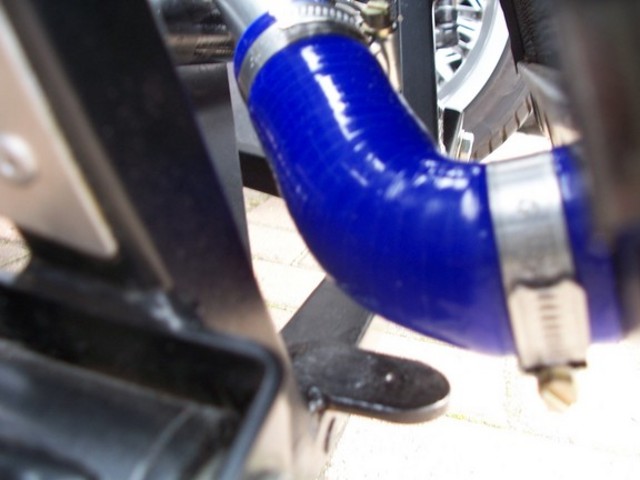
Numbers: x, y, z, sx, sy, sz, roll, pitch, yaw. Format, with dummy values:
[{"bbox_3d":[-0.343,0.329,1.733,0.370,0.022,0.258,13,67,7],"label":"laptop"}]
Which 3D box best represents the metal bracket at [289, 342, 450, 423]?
[{"bbox_3d":[0.012,0.040,0.186,0.050,0.005,0.030,9,18,10],"label":"metal bracket"}]

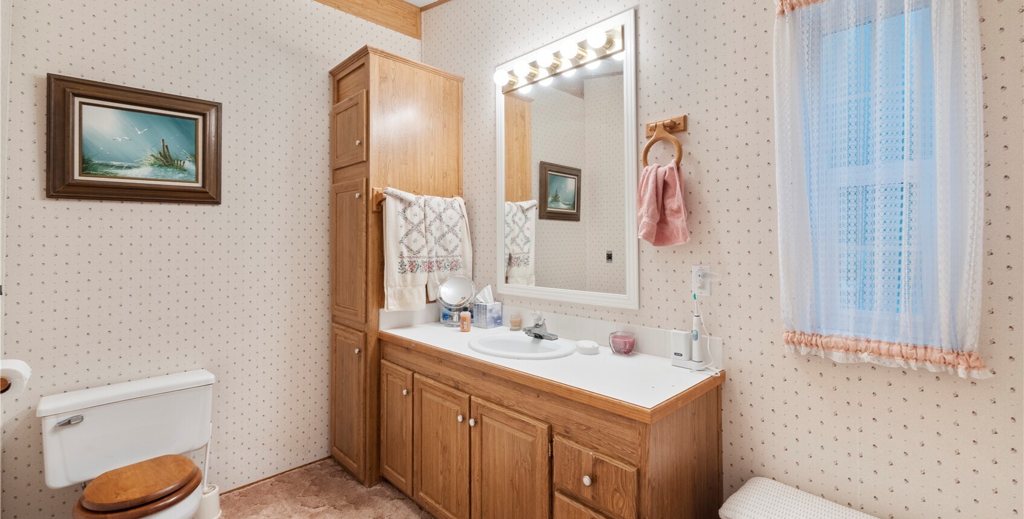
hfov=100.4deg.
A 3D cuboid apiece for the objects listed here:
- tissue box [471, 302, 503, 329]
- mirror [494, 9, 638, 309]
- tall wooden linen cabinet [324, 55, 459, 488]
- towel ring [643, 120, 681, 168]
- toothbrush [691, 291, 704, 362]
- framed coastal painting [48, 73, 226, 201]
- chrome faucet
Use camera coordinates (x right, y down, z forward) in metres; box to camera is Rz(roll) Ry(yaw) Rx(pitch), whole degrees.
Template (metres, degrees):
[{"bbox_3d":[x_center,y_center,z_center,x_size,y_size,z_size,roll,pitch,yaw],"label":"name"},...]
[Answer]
[{"bbox_3d":[-0.133,0.305,2.370,0.112,0.136,0.112,2,2,45],"label":"tissue box"},{"bbox_3d":[0.227,-0.412,2.058,0.833,1.226,0.035,2,2,45],"label":"mirror"},{"bbox_3d":[-0.685,0.041,2.556,0.473,2.262,0.640,2,2,45],"label":"tall wooden linen cabinet"},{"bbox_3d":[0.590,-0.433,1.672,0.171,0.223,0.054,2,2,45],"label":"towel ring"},{"bbox_3d":[0.681,0.250,1.556,0.030,0.250,0.034,2,2,45],"label":"toothbrush"},{"bbox_3d":[-1.633,-0.497,1.893,0.040,0.487,0.577,2,2,45],"label":"framed coastal painting"},{"bbox_3d":[0.110,0.309,1.992,0.148,0.130,0.165,2,2,45],"label":"chrome faucet"}]

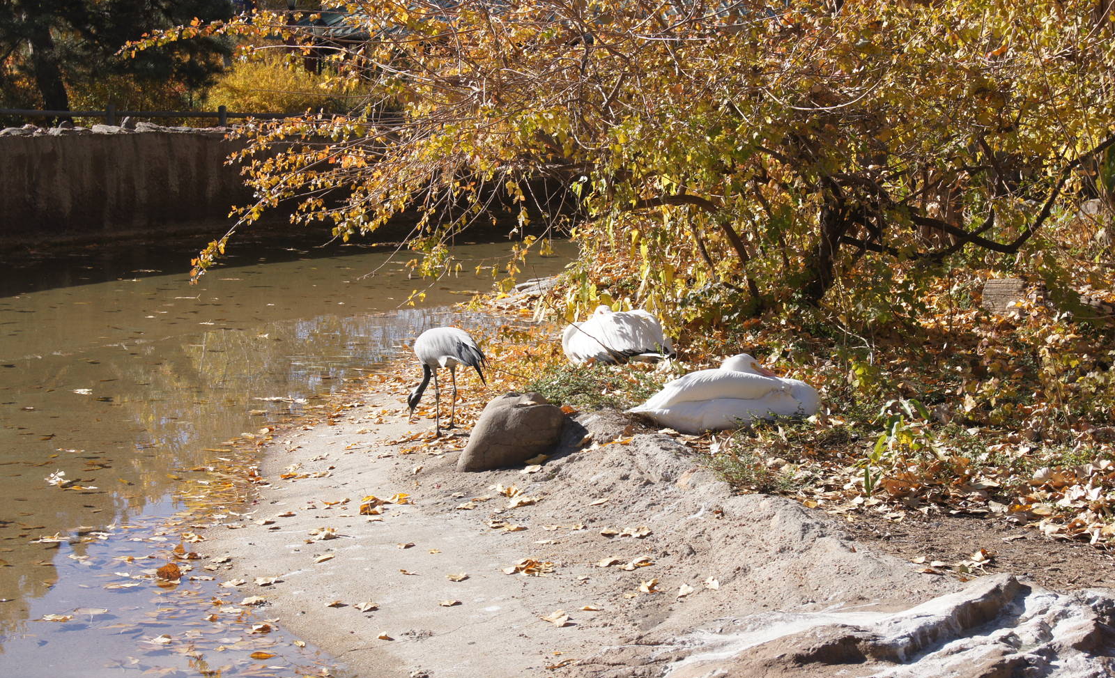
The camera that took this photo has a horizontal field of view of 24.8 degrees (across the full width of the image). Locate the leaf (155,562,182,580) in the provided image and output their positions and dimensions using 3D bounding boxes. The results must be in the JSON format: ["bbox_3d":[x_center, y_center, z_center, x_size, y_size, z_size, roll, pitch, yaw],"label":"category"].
[{"bbox_3d":[-1.378,0.824,9.000,0.060,0.055,0.090,0,6,0],"label":"leaf"}]

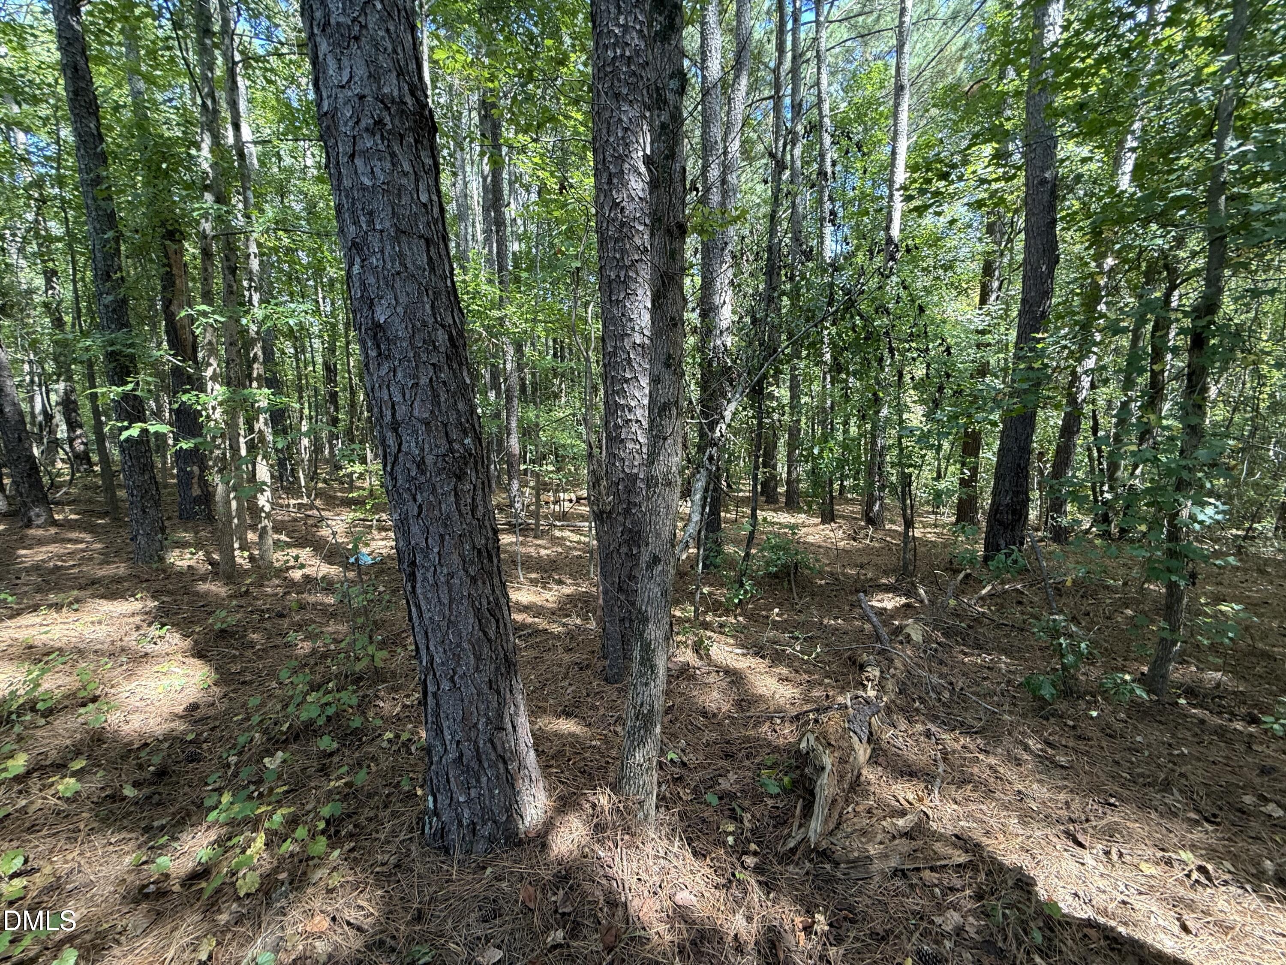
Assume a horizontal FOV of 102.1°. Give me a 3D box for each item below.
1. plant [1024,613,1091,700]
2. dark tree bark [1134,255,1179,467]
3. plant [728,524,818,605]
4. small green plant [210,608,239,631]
[{"bbox_3d":[2.290,0.952,2.833,0.290,0.420,0.270,0,9,0],"label":"plant"},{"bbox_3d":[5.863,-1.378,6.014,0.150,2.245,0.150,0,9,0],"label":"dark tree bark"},{"bbox_3d":[1.068,0.660,4.223,0.640,0.576,0.500,0,9,0],"label":"plant"},{"bbox_3d":[-3.005,0.974,3.727,0.160,0.110,0.150,0,9,0],"label":"small green plant"}]

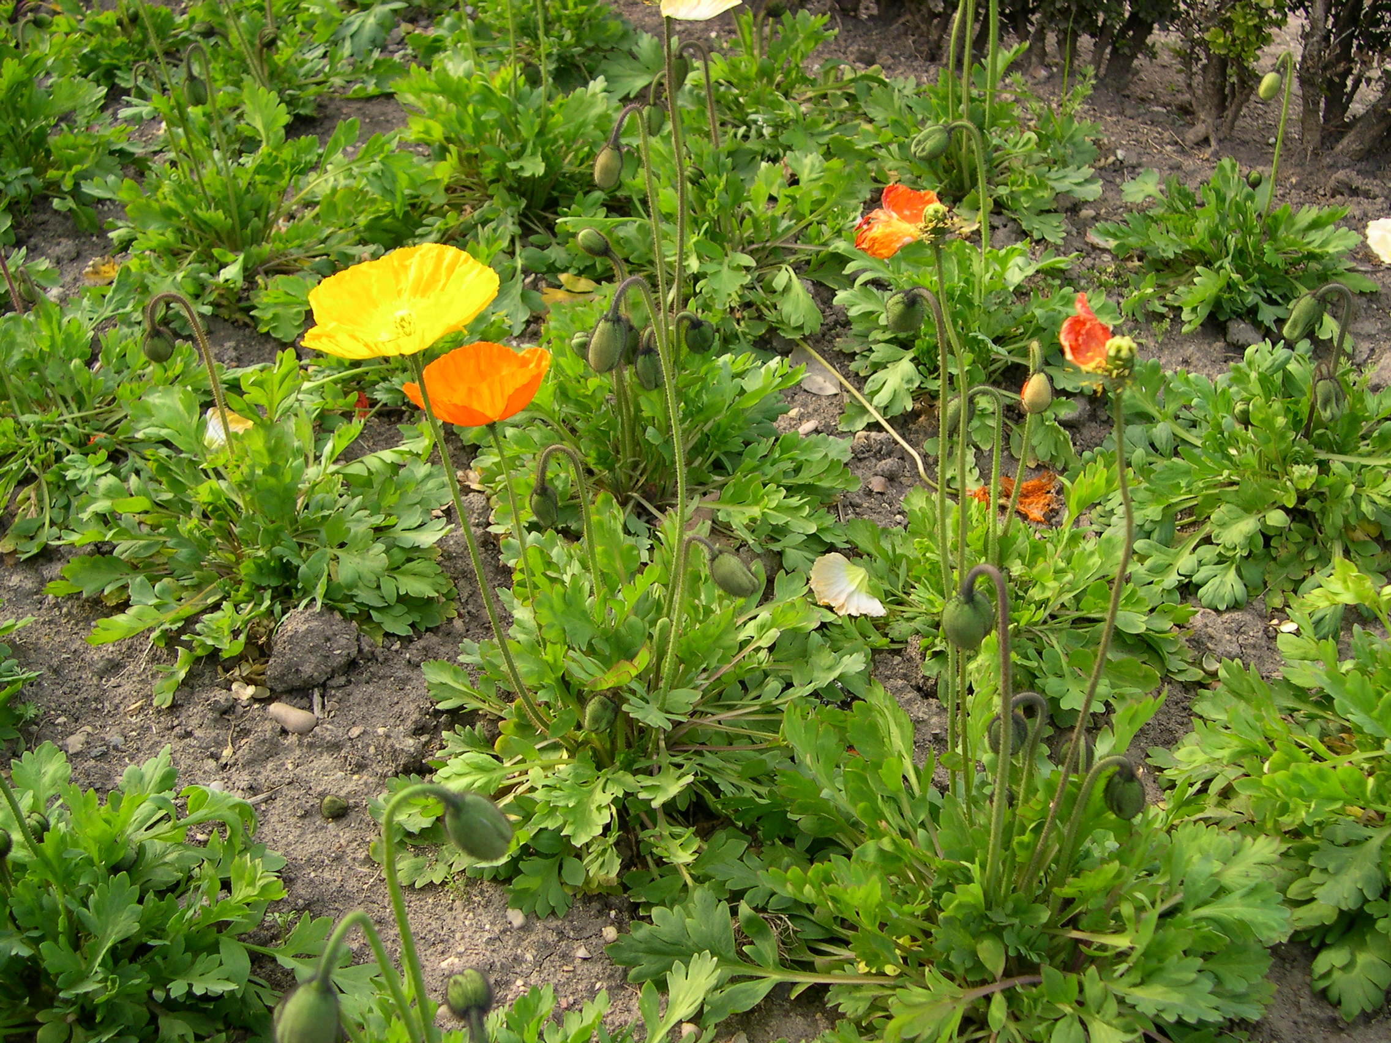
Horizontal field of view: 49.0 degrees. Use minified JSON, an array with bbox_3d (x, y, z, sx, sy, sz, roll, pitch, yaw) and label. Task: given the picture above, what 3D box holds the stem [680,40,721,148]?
[{"bbox_3d":[0.005,-0.437,1.564,0.042,0.106,0.014,0,32,0],"label":"stem"}]

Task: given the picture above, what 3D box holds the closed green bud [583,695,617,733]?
[{"bbox_3d":[-0.050,0.100,0.794,0.017,0.021,0.017,0,32,0],"label":"closed green bud"}]

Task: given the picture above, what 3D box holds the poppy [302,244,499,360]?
[{"bbox_3d":[-0.134,-0.100,0.696,0.089,0.033,0.084,-5,38,3],"label":"poppy"}]

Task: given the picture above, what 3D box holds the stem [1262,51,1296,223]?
[{"bbox_3d":[0.546,-0.358,1.436,0.024,0.169,0.012,-5,32,3],"label":"stem"}]

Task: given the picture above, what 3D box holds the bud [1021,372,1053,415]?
[{"bbox_3d":[0.234,-0.088,1.045,0.021,0.030,0.021,0,32,0],"label":"bud"}]

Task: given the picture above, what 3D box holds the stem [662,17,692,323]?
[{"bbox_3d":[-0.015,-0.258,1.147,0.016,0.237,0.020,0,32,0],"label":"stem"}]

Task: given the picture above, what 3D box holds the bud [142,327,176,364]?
[{"bbox_3d":[-0.347,-0.114,0.989,0.020,0.024,0.020,0,32,0],"label":"bud"}]

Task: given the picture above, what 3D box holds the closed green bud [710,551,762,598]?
[{"bbox_3d":[0.025,0.033,0.942,0.036,0.021,0.021,37,25,-21],"label":"closed green bud"}]

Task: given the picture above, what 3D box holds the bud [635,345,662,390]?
[{"bbox_3d":[-0.030,-0.100,0.991,0.018,0.028,0.018,0,32,0],"label":"bud"}]

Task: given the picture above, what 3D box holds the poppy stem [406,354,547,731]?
[{"bbox_3d":[-0.108,0.018,0.770,0.014,0.230,0.014,-10,31,6],"label":"poppy stem"}]

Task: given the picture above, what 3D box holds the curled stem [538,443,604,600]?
[{"bbox_3d":[-0.062,0.002,0.765,0.032,0.093,0.014,-1,32,1],"label":"curled stem"}]

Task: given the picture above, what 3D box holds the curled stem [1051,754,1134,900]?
[{"bbox_3d":[0.213,0.166,0.823,0.035,0.100,0.016,0,32,0],"label":"curled stem"}]

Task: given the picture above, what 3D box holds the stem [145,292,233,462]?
[{"bbox_3d":[-0.381,-0.106,1.150,0.046,0.140,0.016,0,32,0],"label":"stem"}]

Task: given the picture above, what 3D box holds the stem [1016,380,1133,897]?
[{"bbox_3d":[0.166,0.063,0.662,0.022,0.271,0.018,0,32,0],"label":"stem"}]

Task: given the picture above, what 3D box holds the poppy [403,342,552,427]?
[{"bbox_3d":[-0.134,-0.075,0.944,0.089,0.037,0.089,-7,32,5],"label":"poppy"}]

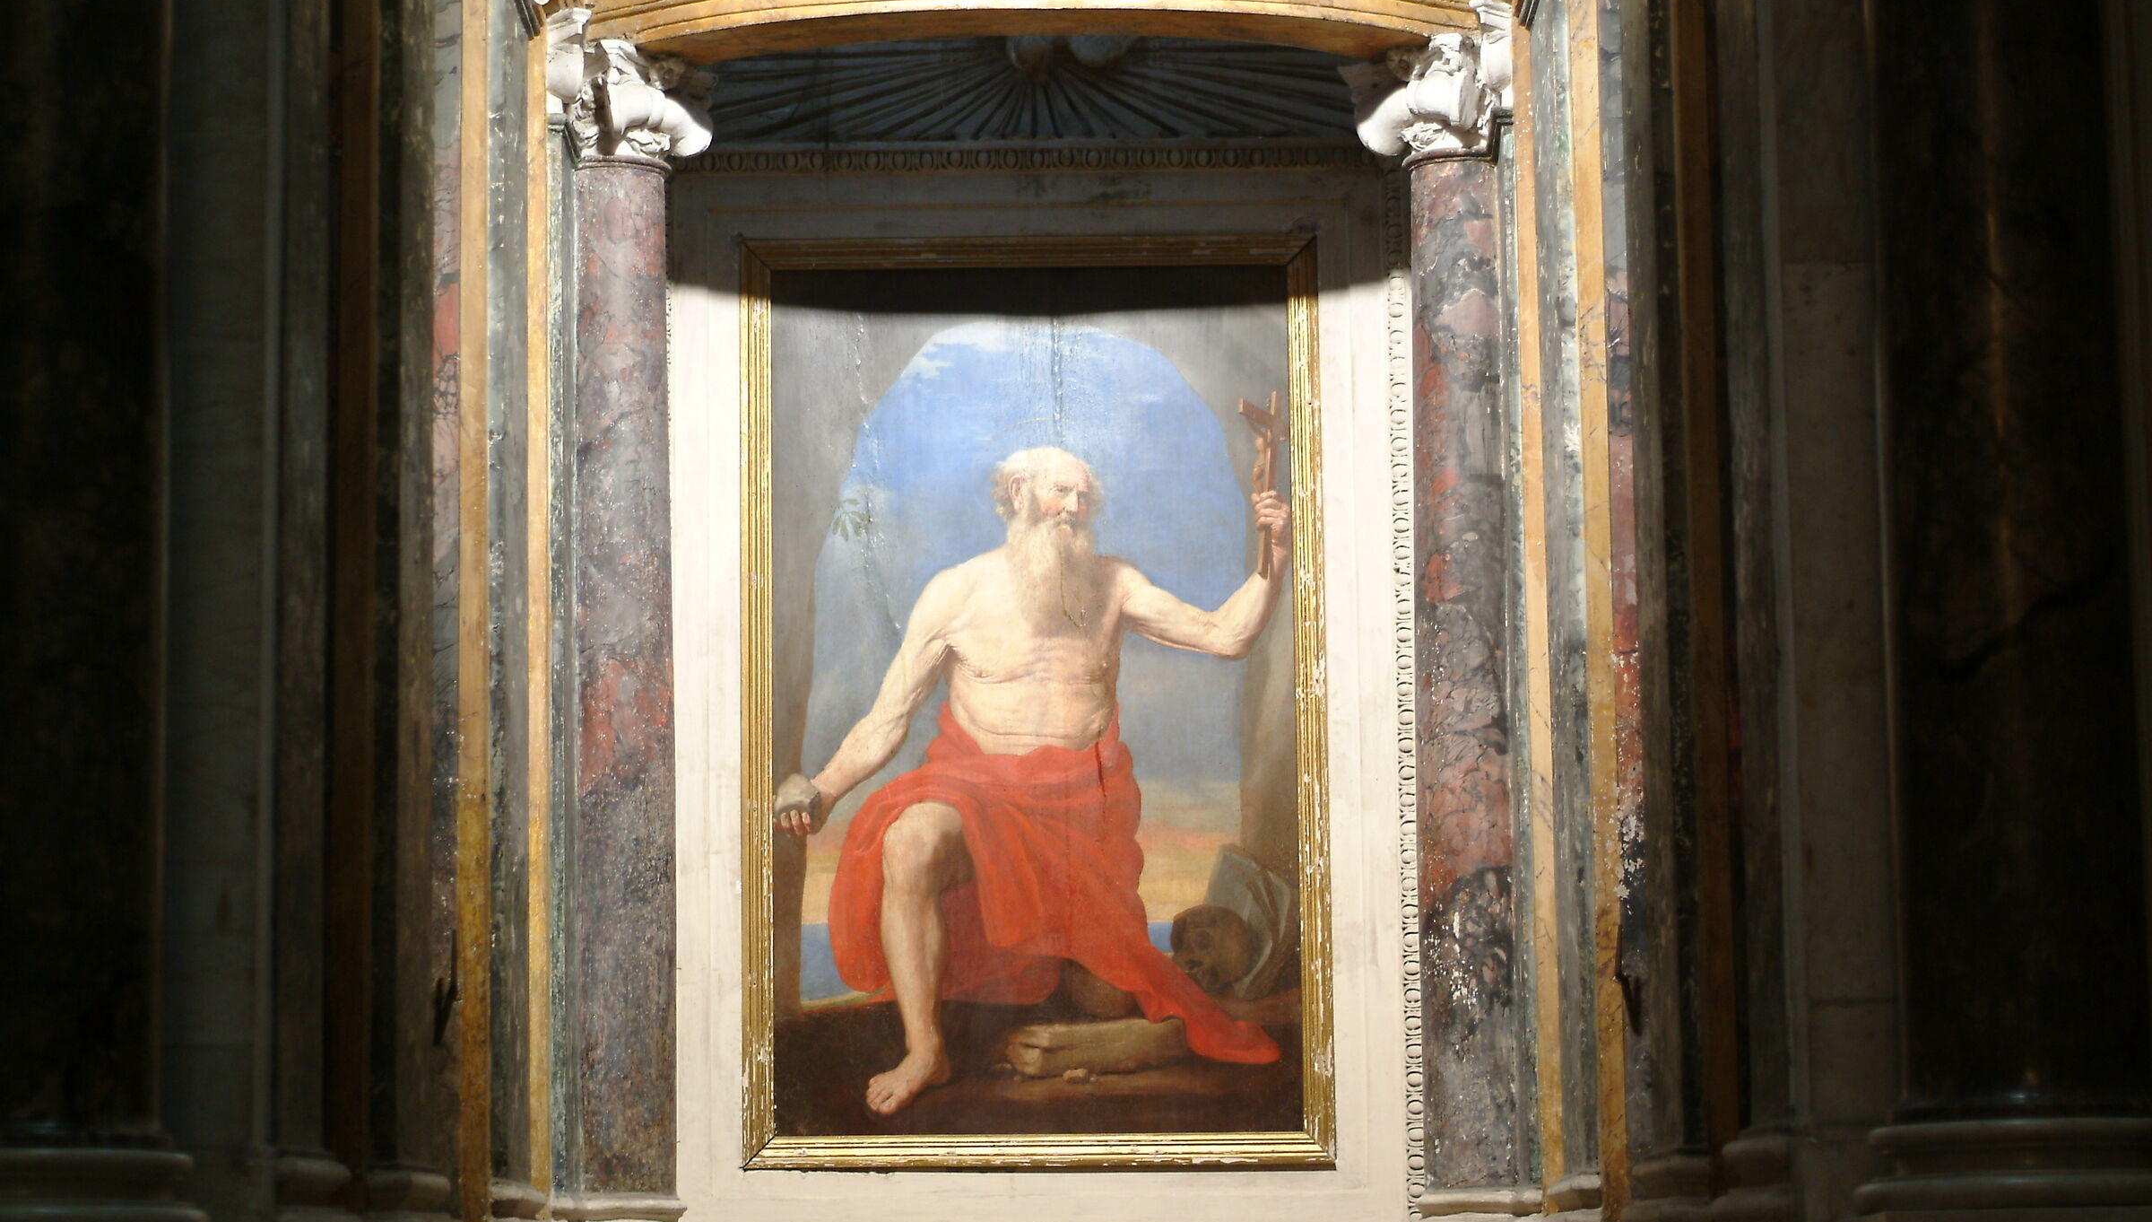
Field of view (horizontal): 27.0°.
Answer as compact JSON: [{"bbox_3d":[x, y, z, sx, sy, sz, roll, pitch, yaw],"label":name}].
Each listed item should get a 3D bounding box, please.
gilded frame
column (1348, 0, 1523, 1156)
[{"bbox_3d":[-0.096,0.193,9.901,1.288,2.051,0.080,-1,-6,1],"label":"gilded frame"},{"bbox_3d":[0.767,-0.018,9.592,0.309,2.490,0.320,-1,-6,1],"label":"column"}]

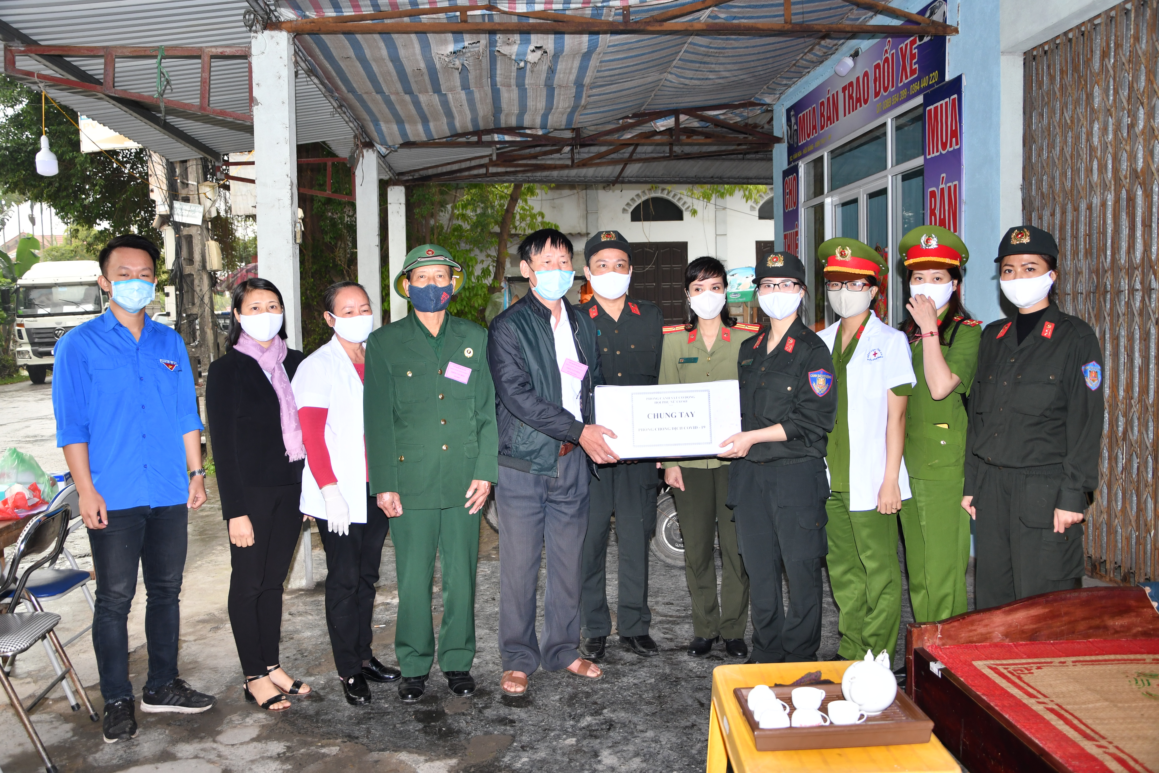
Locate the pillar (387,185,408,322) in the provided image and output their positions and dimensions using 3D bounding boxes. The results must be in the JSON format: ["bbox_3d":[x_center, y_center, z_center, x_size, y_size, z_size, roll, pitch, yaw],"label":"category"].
[{"bbox_3d":[-2.076,-0.780,11.400,0.190,2.980,0.190,-1,3,-4],"label":"pillar"}]

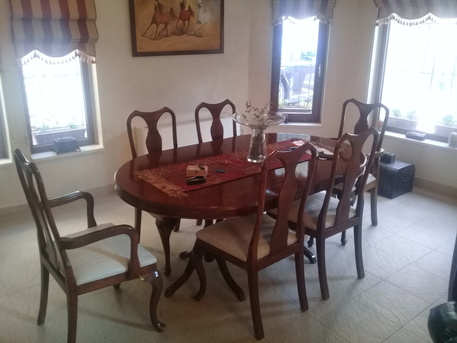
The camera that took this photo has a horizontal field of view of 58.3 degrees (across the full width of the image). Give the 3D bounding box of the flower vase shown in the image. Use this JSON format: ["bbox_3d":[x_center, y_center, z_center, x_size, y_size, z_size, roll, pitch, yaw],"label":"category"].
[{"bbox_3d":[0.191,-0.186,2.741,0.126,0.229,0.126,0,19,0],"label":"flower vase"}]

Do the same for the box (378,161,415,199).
[{"bbox_3d":[1.652,0.048,4.266,0.360,0.310,0.380,-13,23,-35],"label":"box"}]

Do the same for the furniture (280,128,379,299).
[{"bbox_3d":[0.597,0.203,2.652,0.510,1.037,0.550,-14,23,-36],"label":"furniture"}]

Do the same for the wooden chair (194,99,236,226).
[{"bbox_3d":[0.054,-0.005,3.248,0.510,1.037,0.550,-15,24,-39],"label":"wooden chair"}]

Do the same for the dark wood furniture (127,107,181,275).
[{"bbox_3d":[-0.391,0.105,2.912,0.510,1.037,0.550,-16,25,-40],"label":"dark wood furniture"}]

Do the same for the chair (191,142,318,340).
[{"bbox_3d":[0.153,0.311,2.321,0.510,1.037,0.550,-14,24,-37],"label":"chair"}]

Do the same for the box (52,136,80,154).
[{"bbox_3d":[-1.485,-0.239,3.715,0.170,0.124,0.120,-13,23,-34],"label":"box"}]

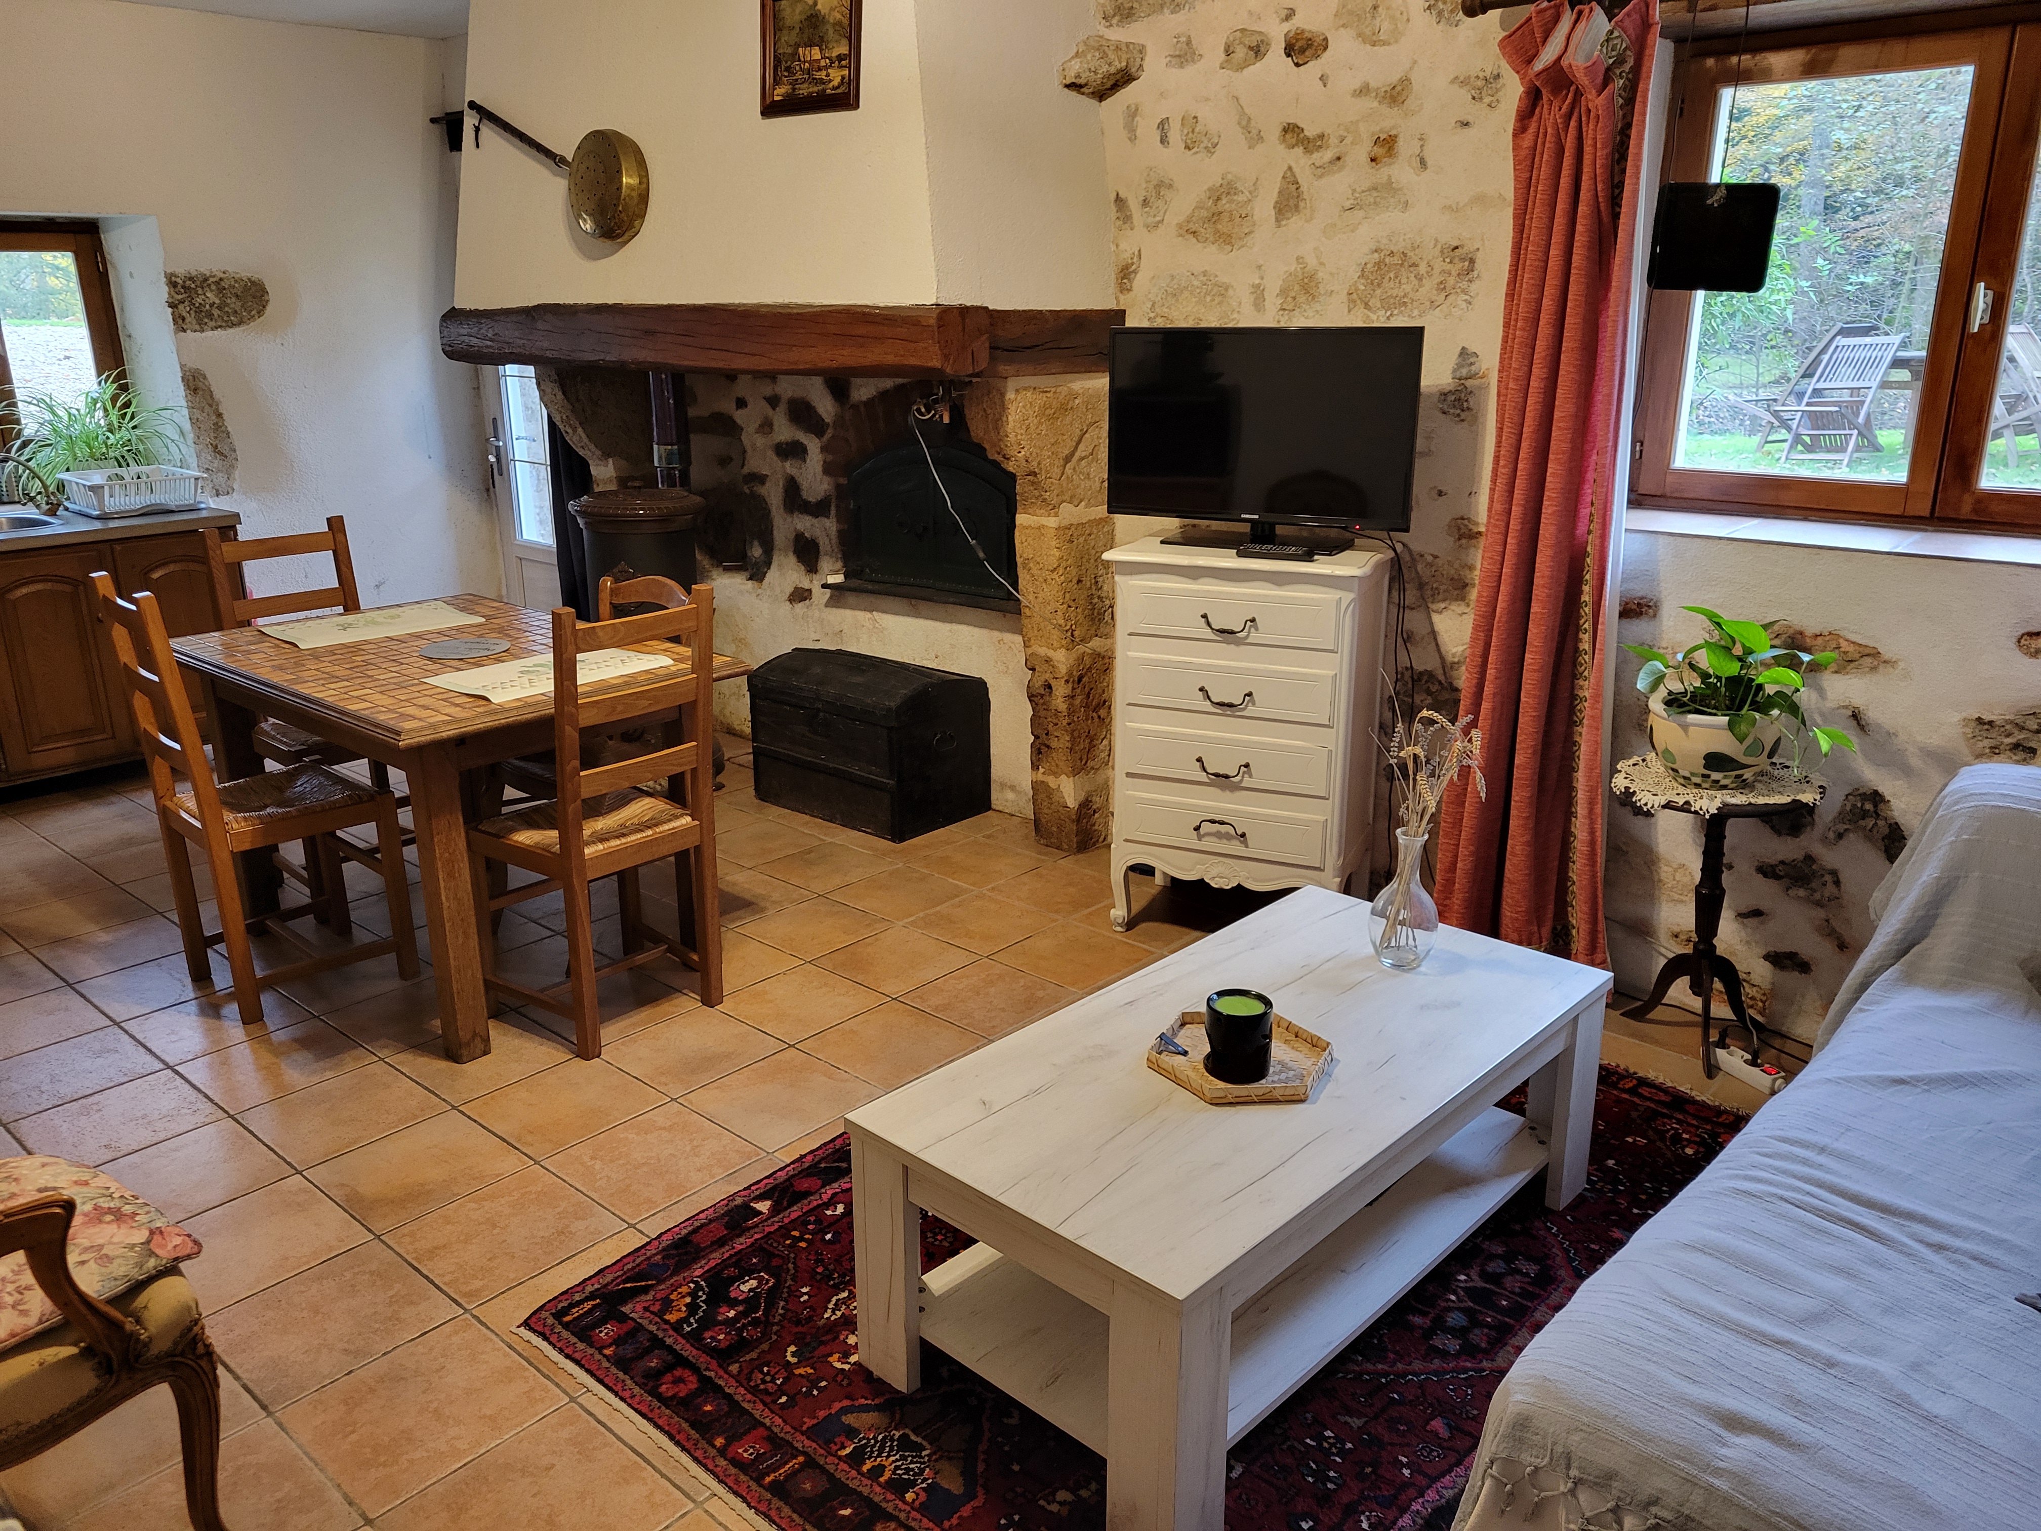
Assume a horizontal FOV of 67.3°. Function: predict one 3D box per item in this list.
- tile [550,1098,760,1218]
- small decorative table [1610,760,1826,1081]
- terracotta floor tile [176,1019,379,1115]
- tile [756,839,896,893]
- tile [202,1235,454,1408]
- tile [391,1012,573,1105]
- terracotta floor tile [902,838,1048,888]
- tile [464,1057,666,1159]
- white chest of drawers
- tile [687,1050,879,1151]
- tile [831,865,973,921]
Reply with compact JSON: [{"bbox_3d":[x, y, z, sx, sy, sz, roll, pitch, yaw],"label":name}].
[{"bbox_3d":[-0.690,0.745,2.885,0.292,0.010,0.292,15,23,40],"label":"tile"},{"bbox_3d":[1.431,0.312,3.203,0.390,0.585,0.390,-1,17,0],"label":"small decorative table"},{"bbox_3d":[-1.557,0.630,3.210,0.296,0.010,0.296,15,23,40],"label":"terracotta floor tile"},{"bbox_3d":[-0.549,0.289,4.339,0.292,0.010,0.292,15,23,40],"label":"tile"},{"bbox_3d":[-1.085,0.874,2.413,0.296,0.010,0.296,15,23,40],"label":"tile"},{"bbox_3d":[-1.147,0.626,3.280,0.292,0.010,0.292,15,23,40],"label":"tile"},{"bbox_3d":[-0.121,0.279,4.357,0.292,0.010,0.292,15,23,40],"label":"terracotta floor tile"},{"bbox_3d":[-0.915,0.685,3.075,0.300,0.010,0.300,14,23,40],"label":"tile"},{"bbox_3d":[0.555,-0.055,3.791,0.633,0.952,0.367,7,19,24],"label":"white chest of drawers"},{"bbox_3d":[-0.476,0.667,3.055,0.296,0.010,0.296,15,23,40],"label":"tile"},{"bbox_3d":[-0.320,0.350,4.136,0.300,0.010,0.300,14,23,40],"label":"tile"}]

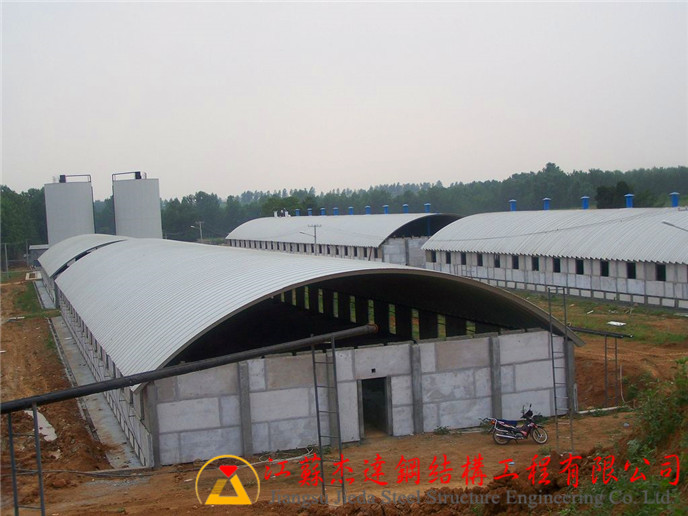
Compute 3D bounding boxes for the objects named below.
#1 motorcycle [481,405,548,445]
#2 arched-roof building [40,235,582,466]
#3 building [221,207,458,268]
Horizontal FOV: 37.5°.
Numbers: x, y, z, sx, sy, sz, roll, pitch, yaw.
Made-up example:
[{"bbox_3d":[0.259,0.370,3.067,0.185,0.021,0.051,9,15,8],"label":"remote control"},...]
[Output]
[{"bbox_3d":[5.580,5.417,32.593,2.000,1.170,0.750,-3,3,7],"label":"motorcycle"},{"bbox_3d":[-16.728,1.188,86.538,15.272,5.450,113.856,-4,3,-18],"label":"arched-roof building"},{"bbox_3d":[-1.309,-3.565,150.240,15.600,7.200,71.700,-4,3,-20],"label":"building"}]

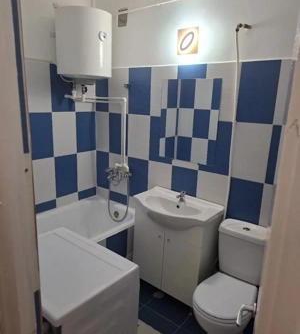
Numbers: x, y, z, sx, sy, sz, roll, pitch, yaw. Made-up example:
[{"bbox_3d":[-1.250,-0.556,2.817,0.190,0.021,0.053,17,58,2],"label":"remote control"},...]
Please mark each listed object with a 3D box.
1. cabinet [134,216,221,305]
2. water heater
[{"bbox_3d":[0.199,0.662,2.200,0.630,0.720,0.310,12,17,35],"label":"cabinet"},{"bbox_3d":[-0.544,-0.961,2.195,0.460,0.515,0.445,2,14,0],"label":"water heater"}]

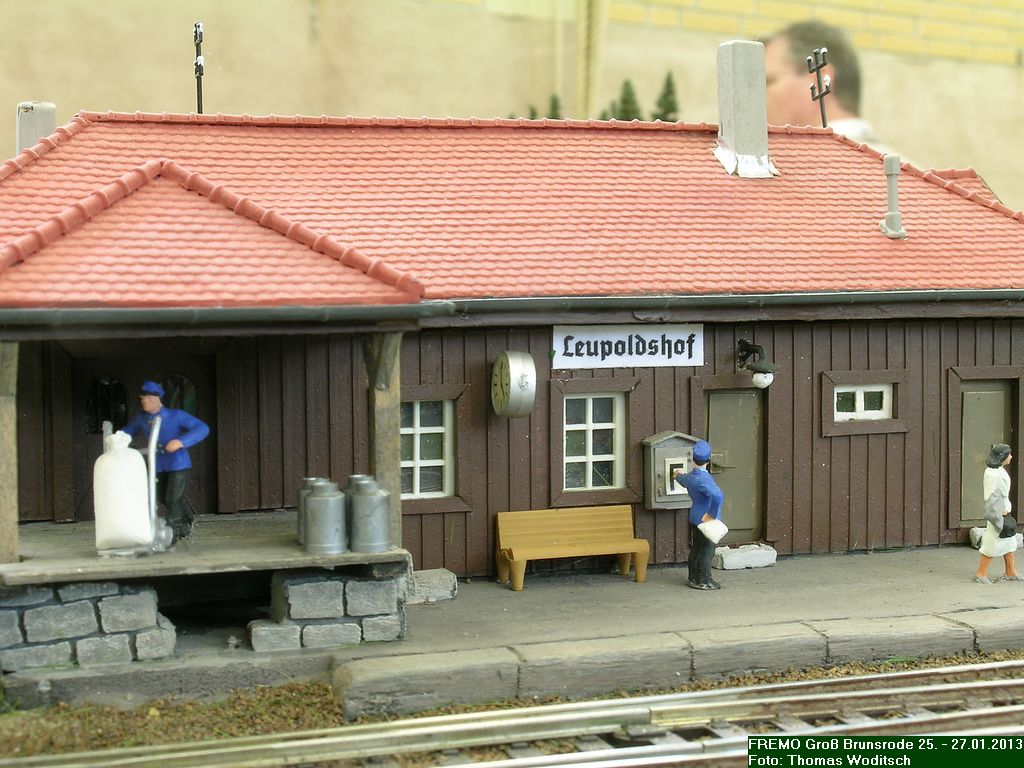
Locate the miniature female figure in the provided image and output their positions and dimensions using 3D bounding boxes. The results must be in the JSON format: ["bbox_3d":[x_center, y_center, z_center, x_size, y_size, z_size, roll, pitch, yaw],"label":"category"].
[{"bbox_3d":[0.067,0.018,0.231,0.007,0.019,0.005,-1,4,-12],"label":"miniature female figure"}]

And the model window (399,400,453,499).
[{"bbox_3d":[-0.013,0.009,0.235,0.009,0.014,0.002,-2,4,-16],"label":"model window"}]

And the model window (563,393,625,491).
[{"bbox_3d":[0.012,0.008,0.242,0.010,0.014,0.002,-2,4,-16],"label":"model window"}]

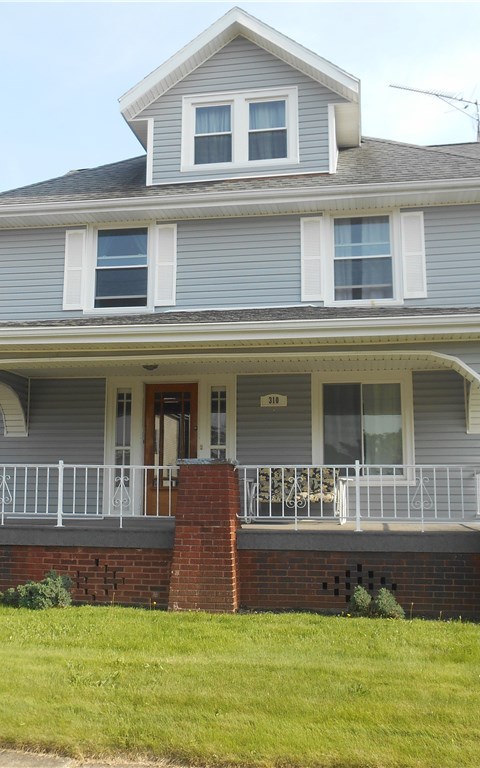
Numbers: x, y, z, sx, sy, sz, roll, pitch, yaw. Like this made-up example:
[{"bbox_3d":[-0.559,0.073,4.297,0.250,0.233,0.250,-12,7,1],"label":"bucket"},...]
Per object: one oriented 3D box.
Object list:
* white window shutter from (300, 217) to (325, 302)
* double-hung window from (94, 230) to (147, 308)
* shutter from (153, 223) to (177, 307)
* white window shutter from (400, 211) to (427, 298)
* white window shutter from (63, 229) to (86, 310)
[{"bbox_3d":[1.138,-1.950,12.023,0.354,1.352,0.040,-1,-8,10],"label":"white window shutter"},{"bbox_3d":[-1.827,-1.792,11.921,0.840,1.260,0.100,-1,-9,9],"label":"double-hung window"},{"bbox_3d":[-1.199,-1.925,12.422,0.357,1.365,0.040,-1,-8,10],"label":"shutter"},{"bbox_3d":[2.527,-1.860,11.143,0.325,1.300,0.050,-1,-9,9],"label":"white window shutter"},{"bbox_3d":[-2.574,-1.770,11.993,0.325,1.300,0.050,-1,-9,9],"label":"white window shutter"}]

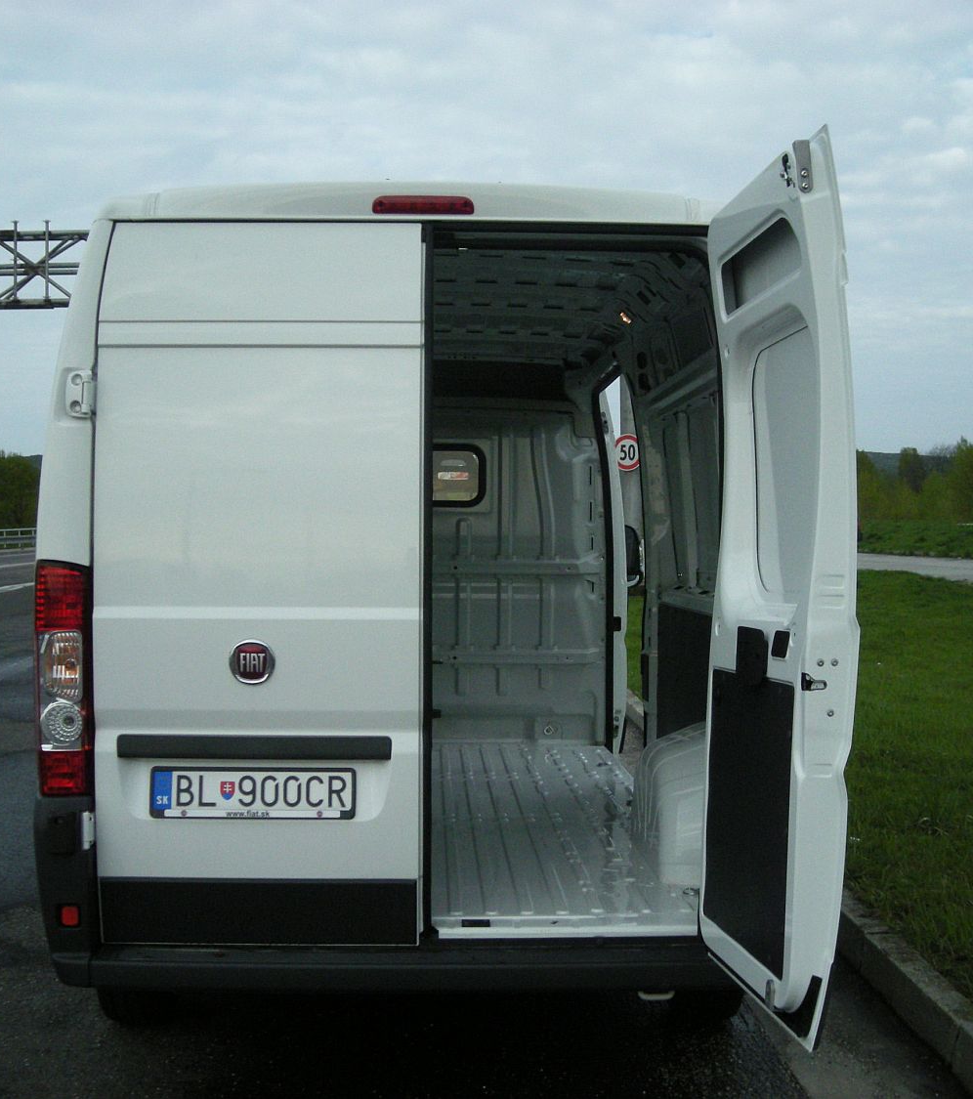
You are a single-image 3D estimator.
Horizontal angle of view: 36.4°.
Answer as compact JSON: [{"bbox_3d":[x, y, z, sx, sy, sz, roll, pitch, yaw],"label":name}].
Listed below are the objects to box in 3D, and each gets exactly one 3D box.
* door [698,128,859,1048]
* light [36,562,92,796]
[{"bbox_3d":[0.655,0.083,3.440,0.140,1.890,0.845,0,1,-5],"label":"door"},{"bbox_3d":[-1.115,0.343,3.935,0.160,0.620,0.150,0,1,-2],"label":"light"}]

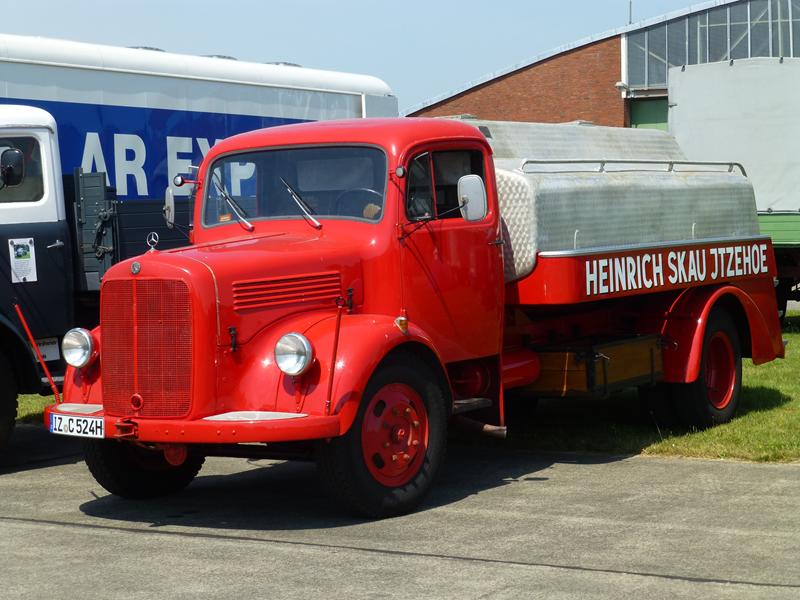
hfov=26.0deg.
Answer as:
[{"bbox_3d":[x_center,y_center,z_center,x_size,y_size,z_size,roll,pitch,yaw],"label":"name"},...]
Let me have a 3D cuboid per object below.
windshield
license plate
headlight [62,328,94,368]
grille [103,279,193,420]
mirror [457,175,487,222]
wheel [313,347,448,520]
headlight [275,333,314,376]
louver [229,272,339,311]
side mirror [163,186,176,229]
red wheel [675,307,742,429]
[{"bbox_3d":[-0.657,-0.679,10.402,1.366,0.485,0.109,0,-6,34],"label":"windshield"},{"bbox_3d":[-1.847,0.722,9.932,0.515,0.114,0.020,1,4,42],"label":"license plate"},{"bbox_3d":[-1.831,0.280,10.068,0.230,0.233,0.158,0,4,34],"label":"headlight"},{"bbox_3d":[-1.383,0.260,9.330,0.663,0.767,0.119,0,4,34],"label":"grille"},{"bbox_3d":[0.413,-0.582,9.932,0.163,0.257,0.050,-1,3,16],"label":"mirror"},{"bbox_3d":[-0.097,0.750,9.627,0.218,0.916,0.916,0,4,39],"label":"wheel"},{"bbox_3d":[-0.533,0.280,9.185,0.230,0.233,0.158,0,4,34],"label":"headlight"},{"bbox_3d":[-0.621,-0.049,9.616,0.050,0.188,0.881,0,4,39],"label":"louver"},{"bbox_3d":[-1.489,-0.599,11.221,0.050,0.253,0.163,-3,3,-24],"label":"side mirror"},{"bbox_3d":[2.325,0.524,12.995,0.218,0.921,0.921,0,4,34],"label":"red wheel"}]

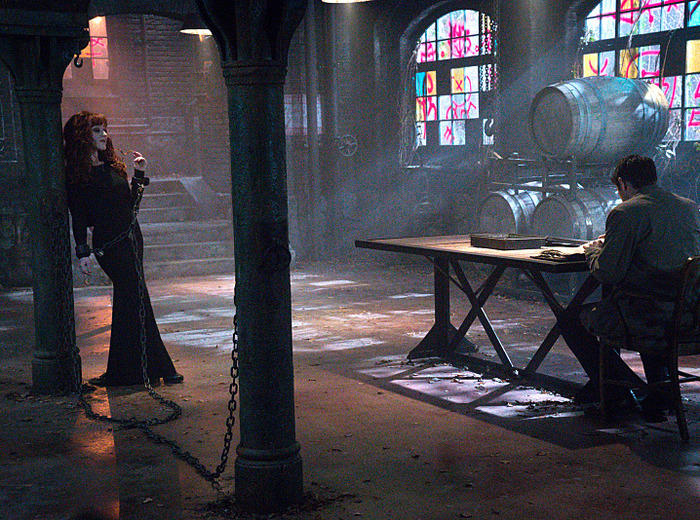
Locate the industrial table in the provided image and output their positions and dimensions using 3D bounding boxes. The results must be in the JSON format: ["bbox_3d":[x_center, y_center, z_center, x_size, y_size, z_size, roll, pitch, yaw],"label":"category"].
[{"bbox_3d":[1.038,0.304,8.464,1.080,0.780,2.182,-4,6,-28],"label":"industrial table"}]

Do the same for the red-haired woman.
[{"bbox_3d":[-1.390,-0.080,8.496,0.550,1.655,0.420,-5,6,-35],"label":"red-haired woman"}]

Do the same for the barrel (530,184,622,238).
[{"bbox_3d":[2.097,-0.276,11.772,0.950,0.700,0.700,-4,6,-28],"label":"barrel"}]

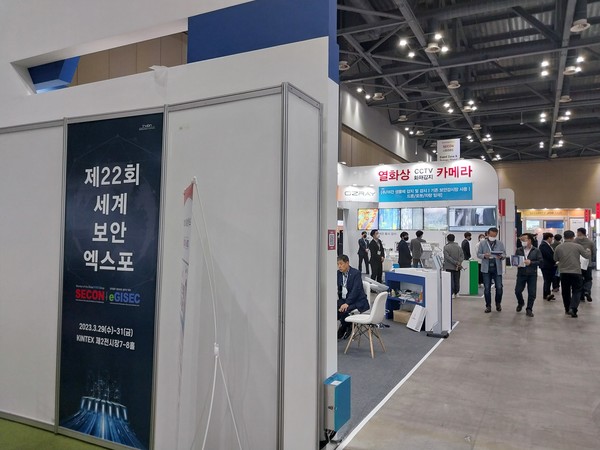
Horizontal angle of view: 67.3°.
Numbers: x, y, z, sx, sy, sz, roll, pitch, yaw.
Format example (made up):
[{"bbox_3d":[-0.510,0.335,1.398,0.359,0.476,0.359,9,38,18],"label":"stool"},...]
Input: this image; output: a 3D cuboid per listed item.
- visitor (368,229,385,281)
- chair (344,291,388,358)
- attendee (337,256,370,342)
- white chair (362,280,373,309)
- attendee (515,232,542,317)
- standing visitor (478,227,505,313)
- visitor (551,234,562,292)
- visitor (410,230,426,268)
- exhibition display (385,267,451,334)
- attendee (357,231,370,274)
[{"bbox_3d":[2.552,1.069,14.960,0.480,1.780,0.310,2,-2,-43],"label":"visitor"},{"bbox_3d":[0.888,1.305,6.068,0.530,0.820,0.460,-1,-2,34],"label":"chair"},{"bbox_3d":[0.790,1.096,7.050,0.580,1.290,0.840,0,-2,45],"label":"attendee"},{"bbox_3d":[0.853,1.332,7.131,0.470,0.820,0.530,-1,-2,37],"label":"white chair"},{"bbox_3d":[4.705,0.989,9.300,0.560,1.690,0.480,0,-1,37],"label":"attendee"},{"bbox_3d":[4.003,0.953,9.420,0.550,1.750,0.420,0,-1,24],"label":"standing visitor"},{"bbox_3d":[7.643,1.112,13.300,0.500,1.680,0.380,0,-1,24],"label":"visitor"},{"bbox_3d":[3.898,1.086,14.823,0.500,1.760,0.320,0,-2,25],"label":"visitor"},{"bbox_3d":[2.106,1.307,8.086,0.540,0.940,1.200,1,-2,-20],"label":"exhibition display"},{"bbox_3d":[2.591,1.130,18.300,0.500,1.730,0.360,2,-1,-37],"label":"attendee"}]

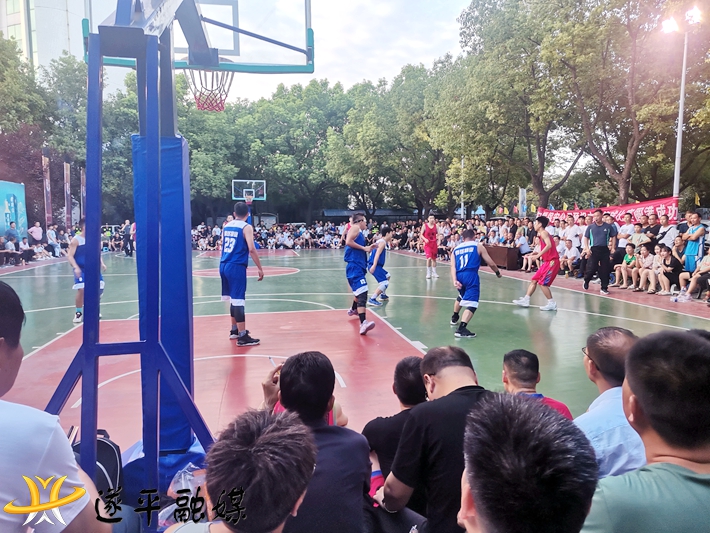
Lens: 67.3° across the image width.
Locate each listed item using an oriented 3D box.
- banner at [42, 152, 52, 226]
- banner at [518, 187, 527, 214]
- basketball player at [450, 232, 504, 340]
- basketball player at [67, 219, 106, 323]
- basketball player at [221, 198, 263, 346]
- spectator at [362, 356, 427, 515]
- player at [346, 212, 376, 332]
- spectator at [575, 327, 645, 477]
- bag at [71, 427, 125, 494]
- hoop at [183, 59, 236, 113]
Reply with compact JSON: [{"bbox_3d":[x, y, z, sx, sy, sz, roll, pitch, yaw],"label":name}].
[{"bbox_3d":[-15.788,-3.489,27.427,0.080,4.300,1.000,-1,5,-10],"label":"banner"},{"bbox_3d":[8.170,-2.486,26.063,0.070,2.600,0.750,-1,5,-10],"label":"banner"},{"bbox_3d":[1.795,0.186,7.944,0.720,1.530,0.700,3,6,36],"label":"basketball player"},{"bbox_3d":[-4.572,0.043,9.098,0.650,1.730,0.500,-4,6,-37],"label":"basketball player"},{"bbox_3d":[-1.535,0.088,7.278,0.560,1.900,0.460,4,6,40],"label":"basketball player"},{"bbox_3d":[0.249,0.913,2.683,0.500,1.020,0.720,-1,5,-6],"label":"spectator"},{"bbox_3d":[0.082,0.086,7.948,0.550,1.760,0.520,-1,5,-2],"label":"player"},{"bbox_3d":[0.999,0.836,2.222,0.520,1.240,0.780,-1,5,-10],"label":"spectator"},{"bbox_3d":[-1.443,1.177,2.998,0.300,0.470,0.200,-2,5,-18],"label":"bag"},{"bbox_3d":[-1.354,-1.667,4.934,0.480,0.440,0.500,-1,5,-10],"label":"hoop"}]

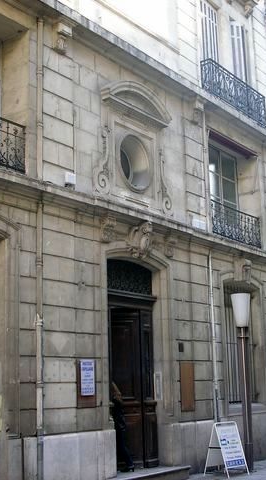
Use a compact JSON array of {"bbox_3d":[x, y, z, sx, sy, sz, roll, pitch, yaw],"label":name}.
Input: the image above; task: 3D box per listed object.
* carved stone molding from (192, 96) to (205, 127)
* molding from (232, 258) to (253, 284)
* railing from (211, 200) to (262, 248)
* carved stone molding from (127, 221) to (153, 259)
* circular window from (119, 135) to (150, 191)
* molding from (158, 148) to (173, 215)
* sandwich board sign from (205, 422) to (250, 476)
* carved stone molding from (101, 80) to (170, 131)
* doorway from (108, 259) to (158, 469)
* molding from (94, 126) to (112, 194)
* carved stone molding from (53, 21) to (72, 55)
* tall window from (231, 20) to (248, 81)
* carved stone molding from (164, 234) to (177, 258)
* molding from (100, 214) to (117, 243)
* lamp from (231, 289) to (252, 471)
[{"bbox_3d":[1.581,-3.102,16.972,0.200,0.570,0.270,-10,-15,35],"label":"carved stone molding"},{"bbox_3d":[2.676,0.748,17.139,0.320,0.701,0.433,-10,-15,35],"label":"molding"},{"bbox_3d":[2.397,-0.329,16.118,0.070,0.740,2.330,-10,-14,35],"label":"railing"},{"bbox_3d":[0.151,-0.004,12.660,0.300,0.760,0.640,-10,-14,35],"label":"carved stone molding"},{"bbox_3d":[-0.031,-1.424,13.138,0.280,1.060,0.990,-10,-14,35],"label":"circular window"},{"bbox_3d":[0.711,-1.279,15.374,0.120,1.400,0.355,-10,-15,35],"label":"molding"},{"bbox_3d":[1.747,3.921,13.179,0.595,0.948,0.585,9,-15,-41],"label":"sandwich board sign"},{"bbox_3d":[0.100,-2.621,13.239,0.280,0.670,1.950,-10,-14,35],"label":"carved stone molding"},{"bbox_3d":[-0.023,2.173,12.357,0.360,3.640,1.630,-10,-14,35],"label":"doorway"},{"bbox_3d":[-0.556,-1.535,13.341,0.144,1.309,0.495,-10,-15,35],"label":"molding"},{"bbox_3d":[-1.301,-3.787,13.150,0.200,0.530,0.290,-10,-15,35],"label":"carved stone molding"},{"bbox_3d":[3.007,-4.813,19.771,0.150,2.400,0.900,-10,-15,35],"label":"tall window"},{"bbox_3d":[0.805,0.141,15.085,0.190,0.460,0.230,-10,-15,35],"label":"carved stone molding"},{"bbox_3d":[-0.468,-0.217,13.403,0.200,0.470,0.260,-10,-15,35],"label":"molding"},{"bbox_3d":[2.345,2.916,14.679,0.402,3.659,0.402,-10,-15,35],"label":"lamp"}]

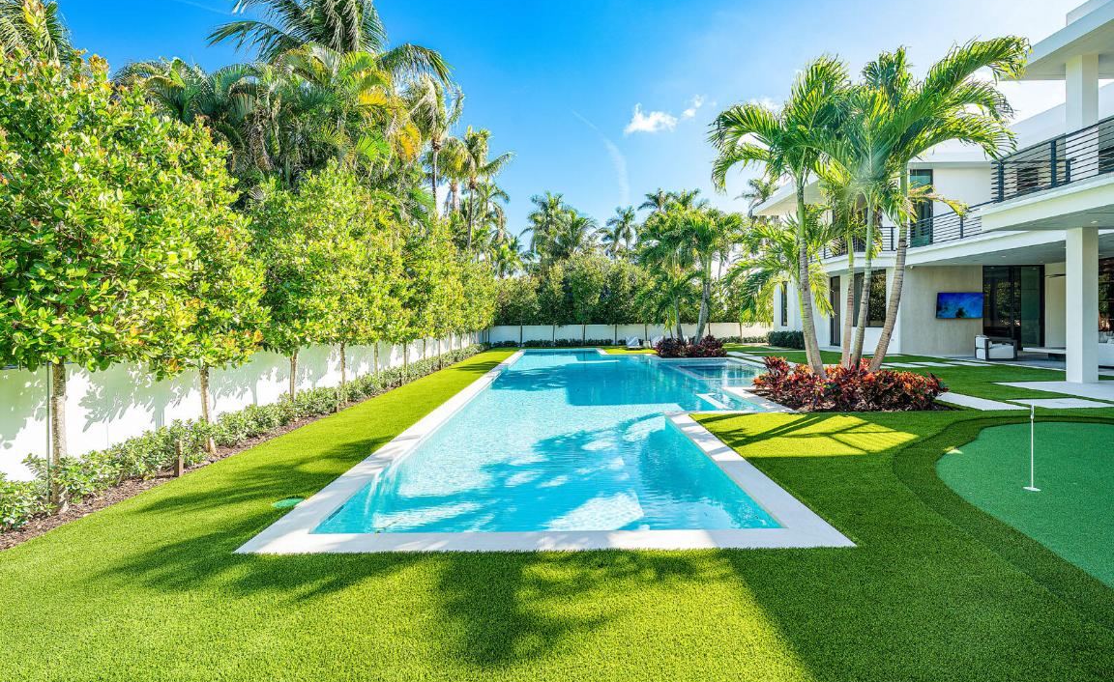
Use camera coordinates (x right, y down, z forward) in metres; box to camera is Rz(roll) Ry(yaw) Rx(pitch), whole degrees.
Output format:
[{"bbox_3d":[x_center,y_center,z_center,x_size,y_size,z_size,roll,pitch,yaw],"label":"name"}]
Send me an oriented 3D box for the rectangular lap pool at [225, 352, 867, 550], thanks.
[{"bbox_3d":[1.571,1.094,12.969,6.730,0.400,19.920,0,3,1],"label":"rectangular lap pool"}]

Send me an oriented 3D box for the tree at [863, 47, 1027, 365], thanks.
[{"bbox_3d":[7.682,-2.475,9.456,2.900,6.660,2.700,0,3,1],"label":"tree"}]

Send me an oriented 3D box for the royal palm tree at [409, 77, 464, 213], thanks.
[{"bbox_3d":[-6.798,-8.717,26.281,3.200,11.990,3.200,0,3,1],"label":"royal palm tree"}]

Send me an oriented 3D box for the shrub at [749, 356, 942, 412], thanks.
[{"bbox_3d":[5.510,0.729,8.803,3.200,0.730,2.500,0,3,1],"label":"shrub"}]

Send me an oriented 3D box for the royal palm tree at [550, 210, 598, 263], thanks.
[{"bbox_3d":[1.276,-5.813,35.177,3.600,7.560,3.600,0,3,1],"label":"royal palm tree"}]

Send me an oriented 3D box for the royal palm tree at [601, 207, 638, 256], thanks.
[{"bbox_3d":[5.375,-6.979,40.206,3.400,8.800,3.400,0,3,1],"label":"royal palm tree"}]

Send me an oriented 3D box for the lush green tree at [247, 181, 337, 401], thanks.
[{"bbox_3d":[-3.818,-0.633,6.779,1.300,3.360,1.300,0,3,1],"label":"lush green tree"}]

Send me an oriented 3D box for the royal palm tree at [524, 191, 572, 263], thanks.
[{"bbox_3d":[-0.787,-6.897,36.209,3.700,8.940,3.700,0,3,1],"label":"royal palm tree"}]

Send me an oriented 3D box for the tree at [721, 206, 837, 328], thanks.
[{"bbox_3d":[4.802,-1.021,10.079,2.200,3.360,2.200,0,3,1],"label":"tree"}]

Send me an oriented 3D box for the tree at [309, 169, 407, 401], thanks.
[{"bbox_3d":[-3.566,-1.036,8.343,1.600,3.970,1.500,0,3,1],"label":"tree"}]

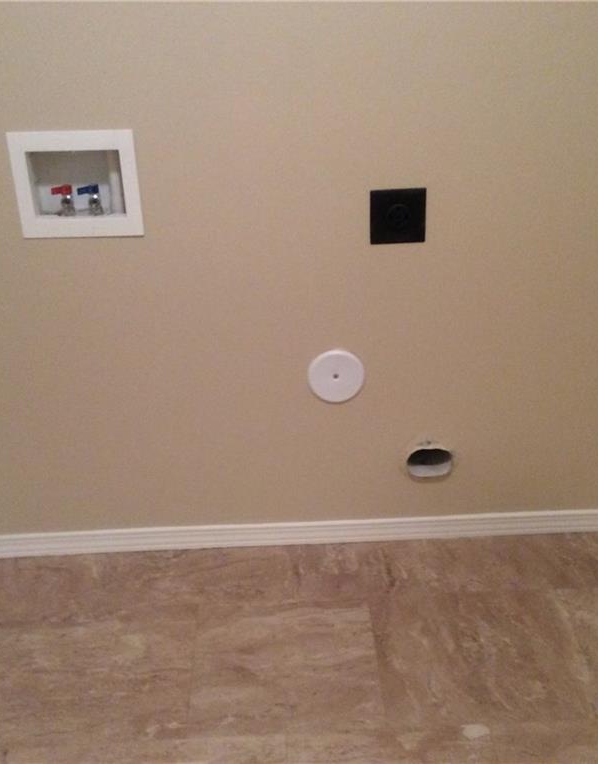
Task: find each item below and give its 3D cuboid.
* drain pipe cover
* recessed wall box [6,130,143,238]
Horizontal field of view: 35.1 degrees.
[{"bbox_3d":[0.084,-0.013,2.118,0.126,0.128,0.009,-2,26,-1],"label":"drain pipe cover"},{"bbox_3d":[-0.449,-0.415,1.946,0.248,0.215,0.080,-2,26,-1],"label":"recessed wall box"}]

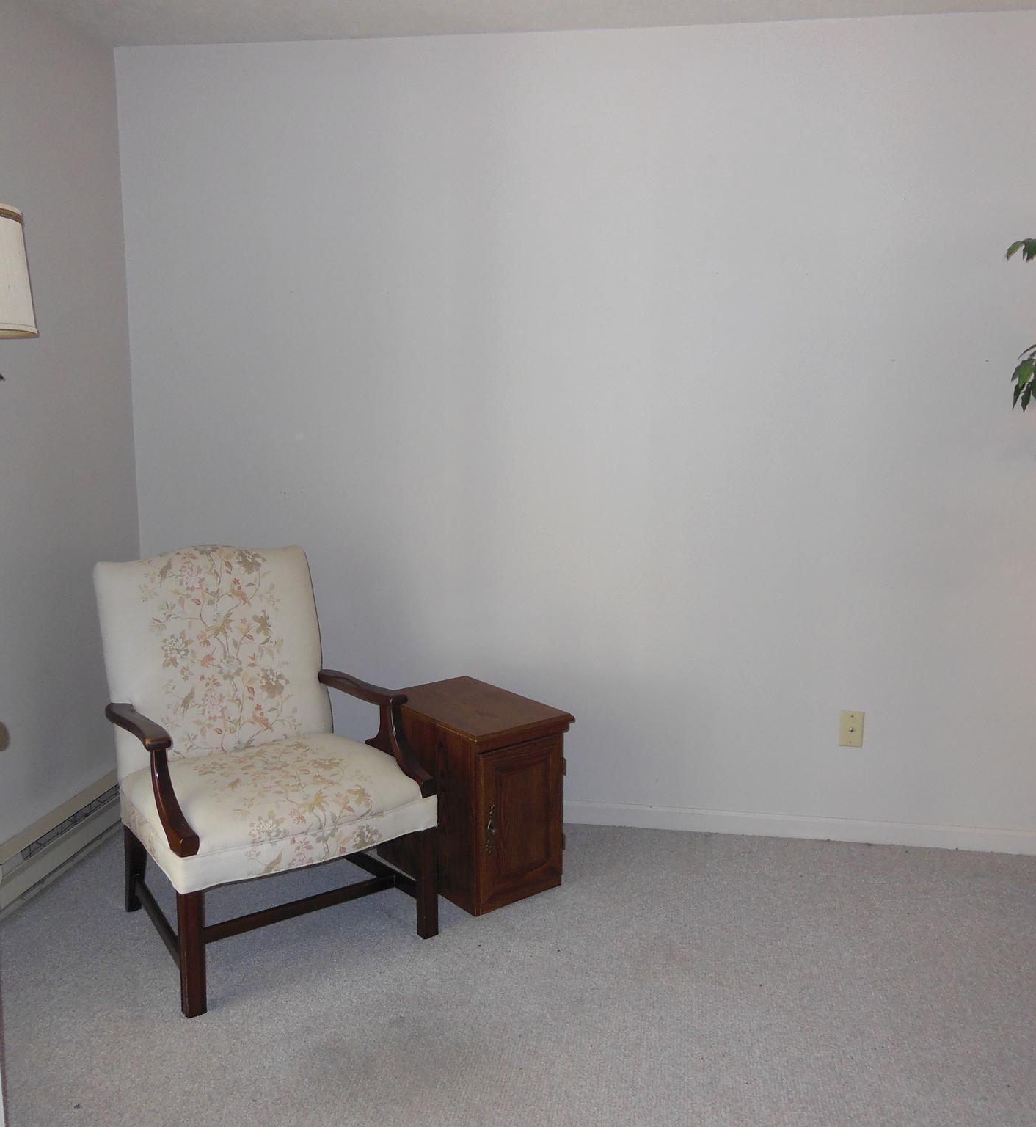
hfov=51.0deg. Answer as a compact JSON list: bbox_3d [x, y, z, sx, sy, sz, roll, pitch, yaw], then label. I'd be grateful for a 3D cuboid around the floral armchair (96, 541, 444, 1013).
[{"bbox_3d":[-0.686,0.474,2.855,0.695,0.960,0.770,-6,12,-34],"label":"floral armchair"}]

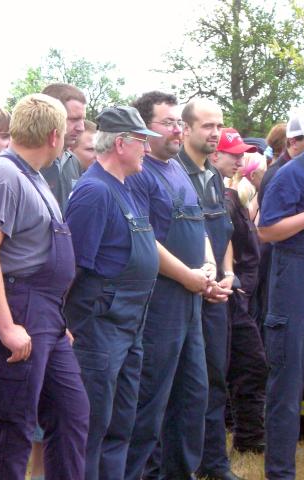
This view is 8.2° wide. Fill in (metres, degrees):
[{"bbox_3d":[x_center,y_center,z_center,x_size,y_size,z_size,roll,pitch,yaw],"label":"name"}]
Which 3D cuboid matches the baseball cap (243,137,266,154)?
[{"bbox_3d":[0.585,-0.544,12.400,0.250,0.130,0.180,1,2,18],"label":"baseball cap"}]

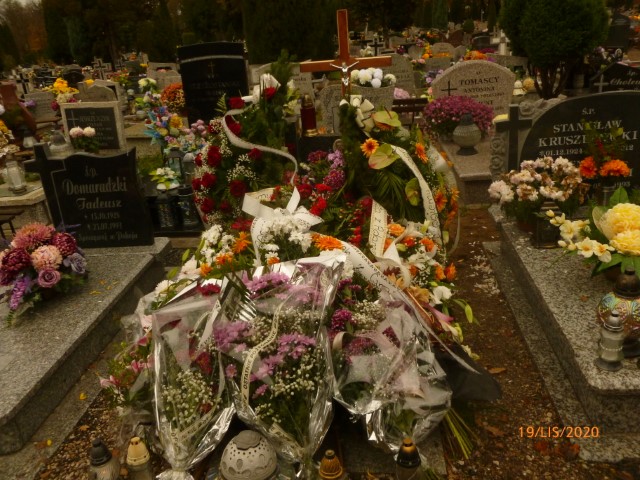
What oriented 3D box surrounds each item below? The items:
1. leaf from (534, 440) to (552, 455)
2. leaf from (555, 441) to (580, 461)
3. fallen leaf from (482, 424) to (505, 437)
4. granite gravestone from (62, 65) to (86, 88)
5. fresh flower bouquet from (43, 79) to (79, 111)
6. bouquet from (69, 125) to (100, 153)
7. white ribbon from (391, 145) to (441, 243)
[{"bbox_3d":[0.824,0.770,1.922,0.068,0.018,0.060,-2,22,8],"label":"leaf"},{"bbox_3d":[0.991,0.841,2.070,0.090,0.025,0.095,-1,20,7],"label":"leaf"},{"bbox_3d":[0.680,0.745,2.018,0.085,0.018,0.050,14,28,38],"label":"fallen leaf"},{"bbox_3d":[-5.755,-3.808,12.379,0.530,0.680,0.120,-3,23,5],"label":"granite gravestone"},{"bbox_3d":[-3.657,-2.035,7.300,0.478,0.464,0.382,-1,20,7],"label":"fresh flower bouquet"},{"bbox_3d":[-2.393,-1.021,5.260,0.290,0.280,0.220,-2,22,8],"label":"bouquet"},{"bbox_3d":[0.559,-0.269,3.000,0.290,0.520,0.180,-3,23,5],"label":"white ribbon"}]

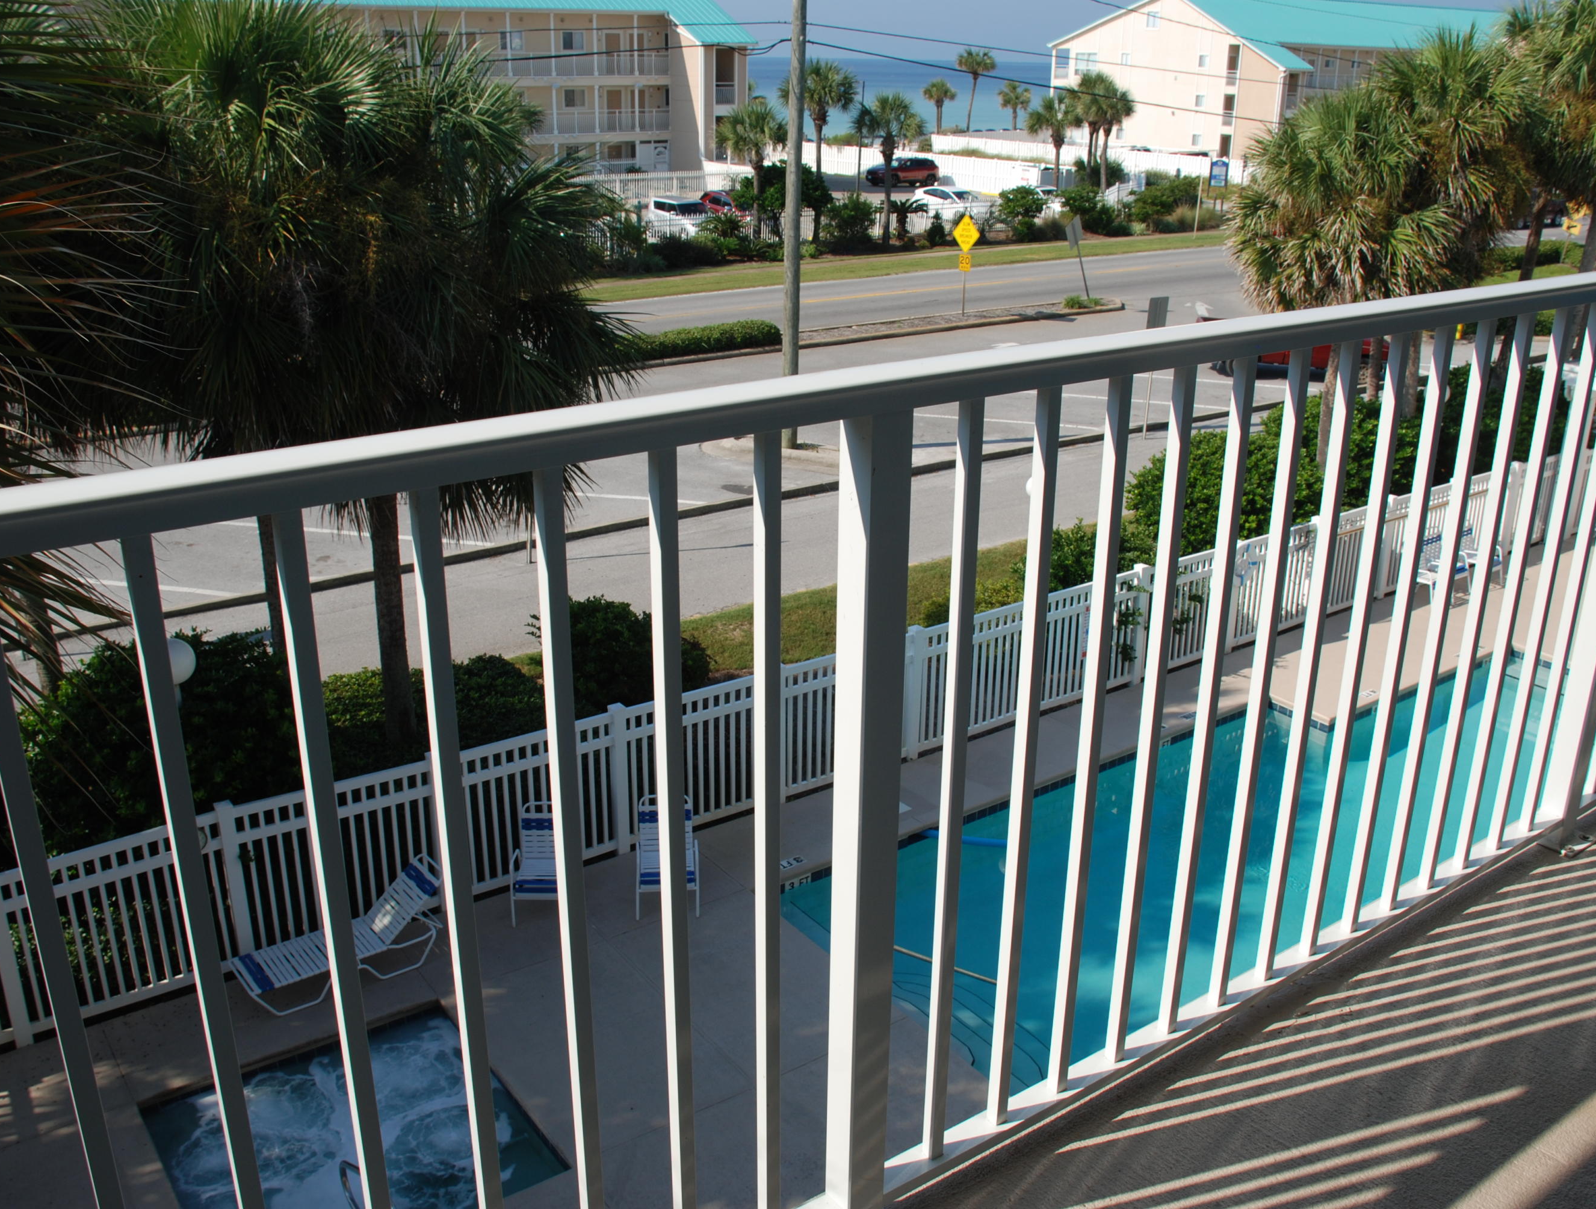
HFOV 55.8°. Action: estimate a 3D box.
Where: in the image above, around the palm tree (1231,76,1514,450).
[{"bbox_3d":[9.290,-5.085,25.227,4.200,7.000,4.000,8,21,19],"label":"palm tree"}]

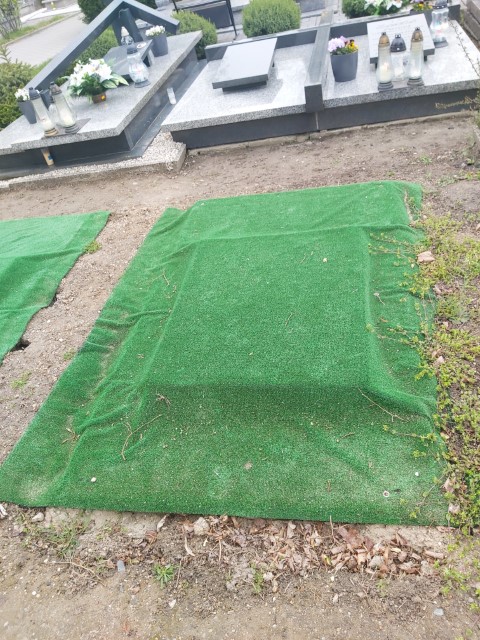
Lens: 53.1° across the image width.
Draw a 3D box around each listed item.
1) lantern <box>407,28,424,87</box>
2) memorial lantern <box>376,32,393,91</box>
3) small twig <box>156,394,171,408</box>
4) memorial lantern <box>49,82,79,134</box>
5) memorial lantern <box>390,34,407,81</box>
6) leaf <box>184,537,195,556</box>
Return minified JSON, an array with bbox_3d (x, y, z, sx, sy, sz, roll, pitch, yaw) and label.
[{"bbox_3d":[1.175,-1.747,3.185,0.115,0.335,0.115,-1,43,16],"label":"lantern"},{"bbox_3d":[1.001,-1.777,3.309,0.117,0.351,0.117,-1,43,15],"label":"memorial lantern"},{"bbox_3d":[-0.288,0.297,1.790,0.035,0.025,0.085,-36,45,-23],"label":"small twig"},{"bbox_3d":[-1.317,-1.569,3.558,0.126,0.351,0.126,-1,43,15],"label":"memorial lantern"},{"bbox_3d":[1.128,-1.854,3.402,0.113,0.294,0.113,-1,43,15],"label":"memorial lantern"},{"bbox_3d":[-0.156,0.681,1.443,0.018,0.012,0.075,-27,43,-15],"label":"leaf"}]

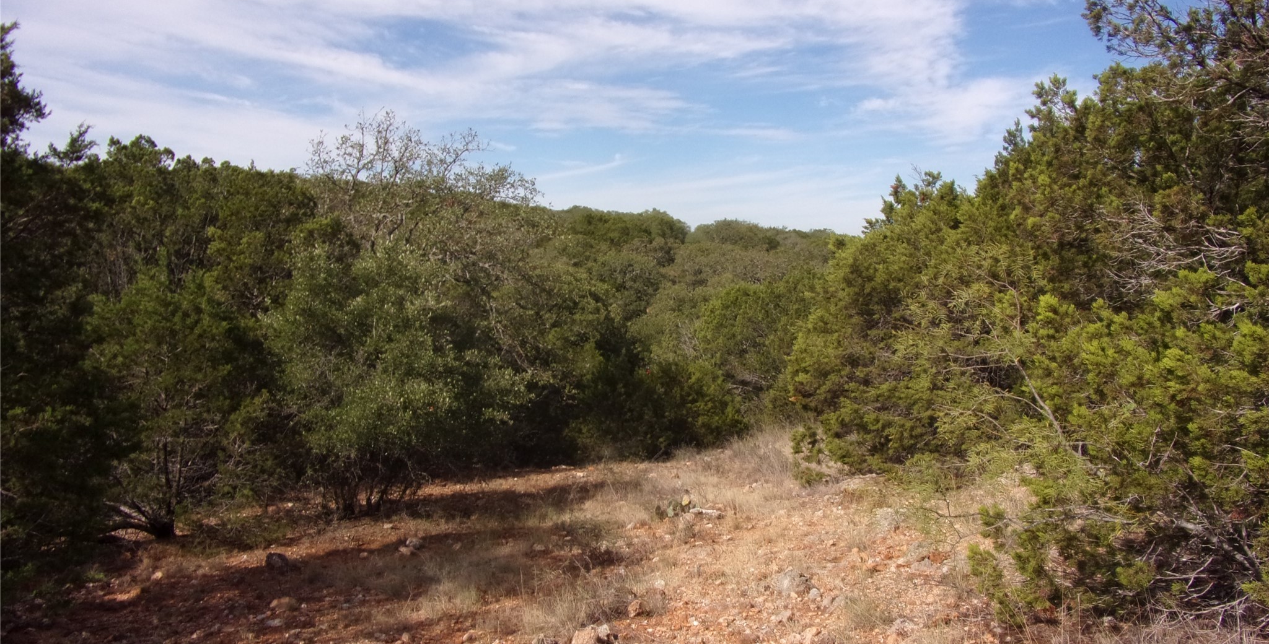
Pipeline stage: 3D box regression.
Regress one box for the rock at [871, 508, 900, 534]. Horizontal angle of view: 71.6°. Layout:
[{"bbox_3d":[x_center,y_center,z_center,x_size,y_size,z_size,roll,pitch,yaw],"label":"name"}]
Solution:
[{"bbox_3d":[2.024,1.604,7.100,0.230,0.165,0.200,1,2,16],"label":"rock"}]

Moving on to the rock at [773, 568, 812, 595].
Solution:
[{"bbox_3d":[1.048,1.727,5.850,0.250,0.145,0.200,0,2,10],"label":"rock"}]

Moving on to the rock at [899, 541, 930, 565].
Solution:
[{"bbox_3d":[2.034,1.680,6.400,0.220,0.130,0.180,1,2,18],"label":"rock"}]

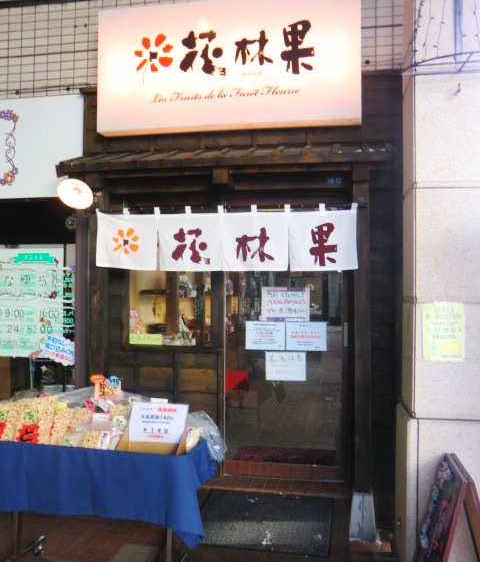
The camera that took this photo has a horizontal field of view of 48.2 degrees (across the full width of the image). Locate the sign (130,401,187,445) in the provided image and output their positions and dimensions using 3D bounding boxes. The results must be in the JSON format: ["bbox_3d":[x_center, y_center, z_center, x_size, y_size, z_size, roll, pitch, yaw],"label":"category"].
[{"bbox_3d":[-0.416,0.736,2.770,0.297,0.210,0.010,0,-21,10],"label":"sign"}]

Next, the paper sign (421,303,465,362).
[{"bbox_3d":[1.053,0.264,2.770,0.210,0.297,0.010,0,-1,10],"label":"paper sign"}]

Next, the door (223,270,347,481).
[{"bbox_3d":[0.338,0.453,3.998,0.934,2.030,0.040,0,-1,10],"label":"door"}]

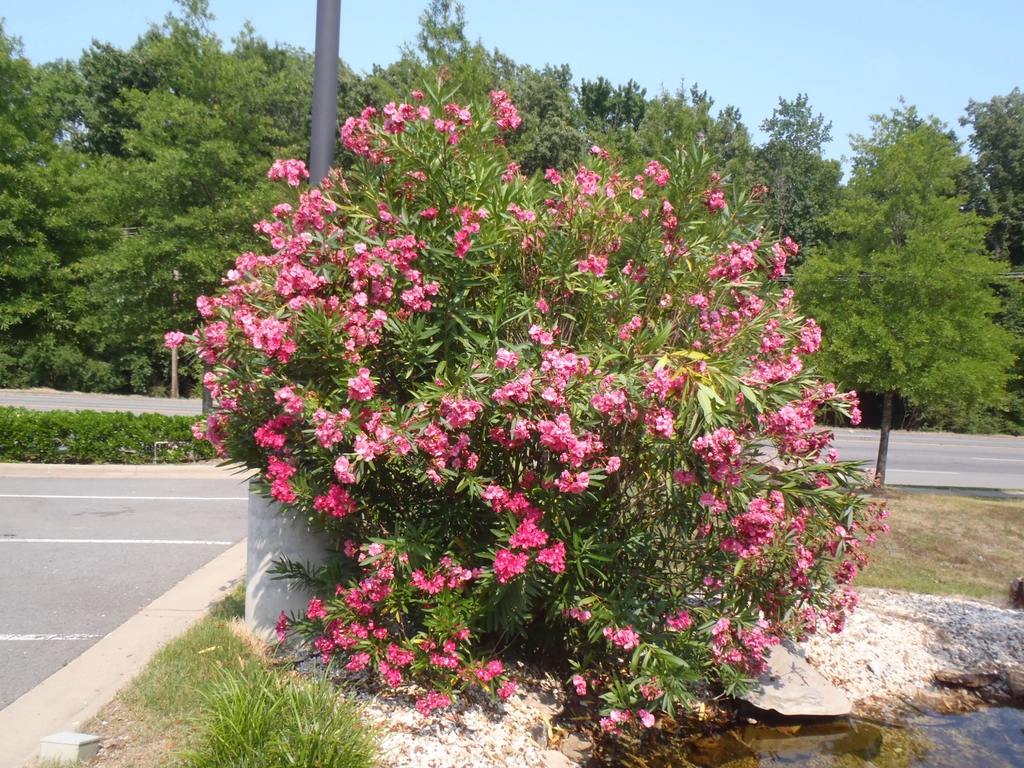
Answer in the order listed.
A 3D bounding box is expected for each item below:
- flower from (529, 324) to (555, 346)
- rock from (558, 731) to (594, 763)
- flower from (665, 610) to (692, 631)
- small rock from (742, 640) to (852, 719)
[{"bbox_3d":[0.126,-0.208,3.550,0.110,0.090,0.090,2,3,0],"label":"flower"},{"bbox_3d":[0.265,1.514,3.450,0.140,0.095,0.120,2,3,0],"label":"rock"},{"bbox_3d":[0.754,1.071,3.750,0.123,0.084,0.086,2,0,7],"label":"flower"},{"bbox_3d":[1.340,1.440,4.080,0.550,0.160,0.700,2,0,0],"label":"small rock"}]

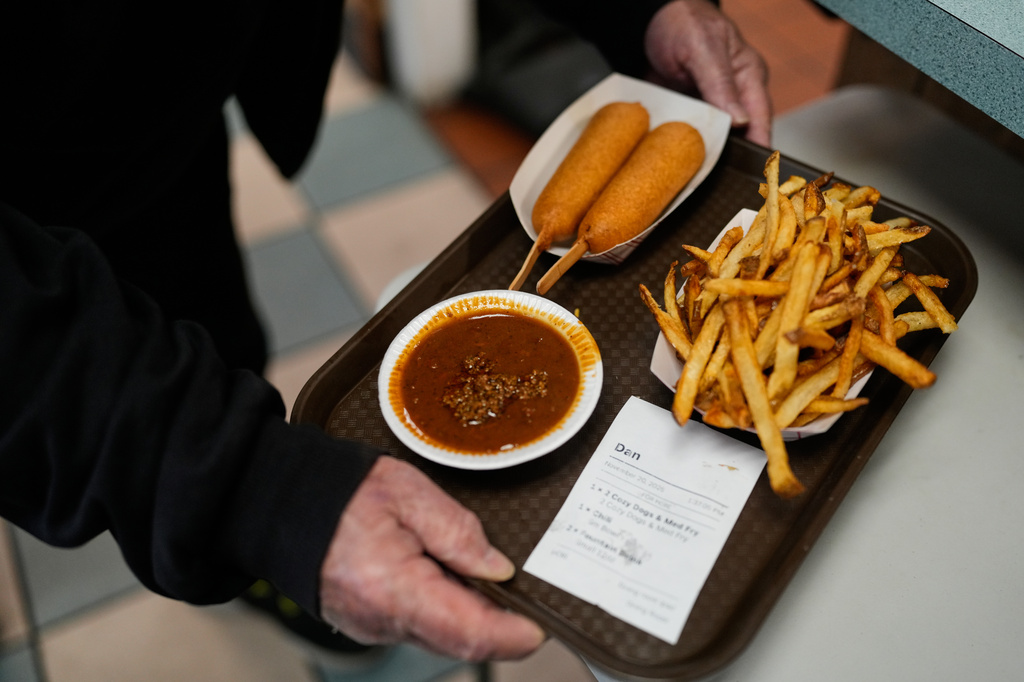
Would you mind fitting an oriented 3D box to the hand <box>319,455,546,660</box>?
[{"bbox_3d":[-0.037,0.115,0.499,0.130,0.075,0.080,30,58,24],"label":"hand"}]

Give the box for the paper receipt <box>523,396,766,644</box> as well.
[{"bbox_3d":[0.071,0.085,0.507,0.080,0.006,0.119,23,56,20],"label":"paper receipt"}]

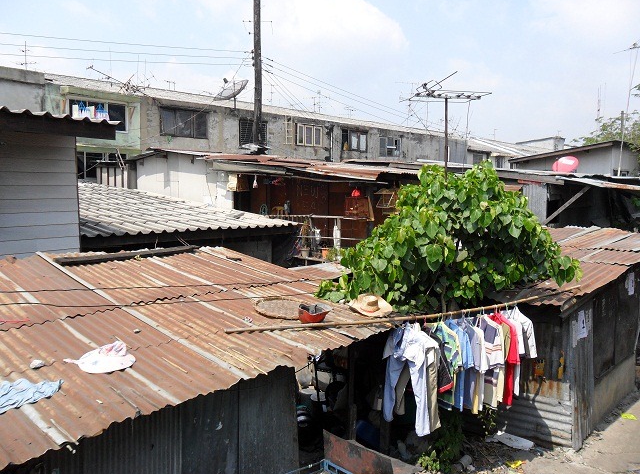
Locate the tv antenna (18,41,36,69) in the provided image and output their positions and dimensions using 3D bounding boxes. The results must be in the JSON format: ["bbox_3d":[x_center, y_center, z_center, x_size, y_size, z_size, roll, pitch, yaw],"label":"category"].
[{"bbox_3d":[-12.305,-7.635,21.000,0.850,1.250,0.850,-2,5,-20],"label":"tv antenna"}]

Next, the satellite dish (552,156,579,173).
[{"bbox_3d":[6.505,-1.877,13.200,0.550,0.660,0.750,-3,5,-37],"label":"satellite dish"}]

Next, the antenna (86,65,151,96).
[{"bbox_3d":[-8.073,-6.270,20.000,2.400,1.250,1.100,-2,5,-20],"label":"antenna"}]

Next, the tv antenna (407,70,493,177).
[{"bbox_3d":[2.299,-2.001,9.000,1.400,2.000,1.100,-2,5,-20],"label":"tv antenna"}]

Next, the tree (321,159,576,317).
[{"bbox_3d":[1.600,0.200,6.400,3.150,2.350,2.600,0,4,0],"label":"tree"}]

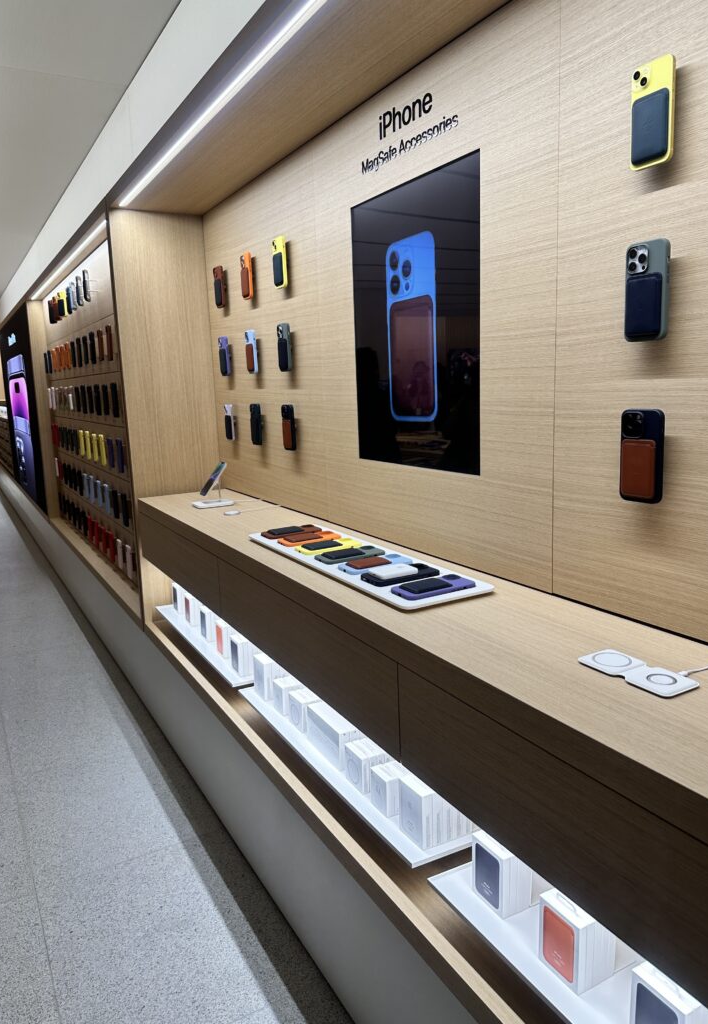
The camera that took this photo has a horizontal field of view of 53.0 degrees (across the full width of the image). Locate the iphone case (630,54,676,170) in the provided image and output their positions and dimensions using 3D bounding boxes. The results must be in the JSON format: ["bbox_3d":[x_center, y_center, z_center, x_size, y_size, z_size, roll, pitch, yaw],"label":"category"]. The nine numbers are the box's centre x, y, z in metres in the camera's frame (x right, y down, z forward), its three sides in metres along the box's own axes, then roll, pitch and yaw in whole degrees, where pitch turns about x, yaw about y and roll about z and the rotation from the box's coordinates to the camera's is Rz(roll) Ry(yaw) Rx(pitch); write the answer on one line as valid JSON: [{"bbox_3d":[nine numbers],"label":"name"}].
[{"bbox_3d":[0.450,-0.602,1.075,0.013,0.147,0.071,-8,12,-29],"label":"iphone case"}]

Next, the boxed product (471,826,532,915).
[{"bbox_3d":[0.254,0.618,1.225,0.060,0.111,0.079,-8,12,-29],"label":"boxed product"}]

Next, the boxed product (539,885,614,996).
[{"bbox_3d":[0.337,0.643,1.079,0.072,0.110,0.081,-8,12,-29],"label":"boxed product"}]

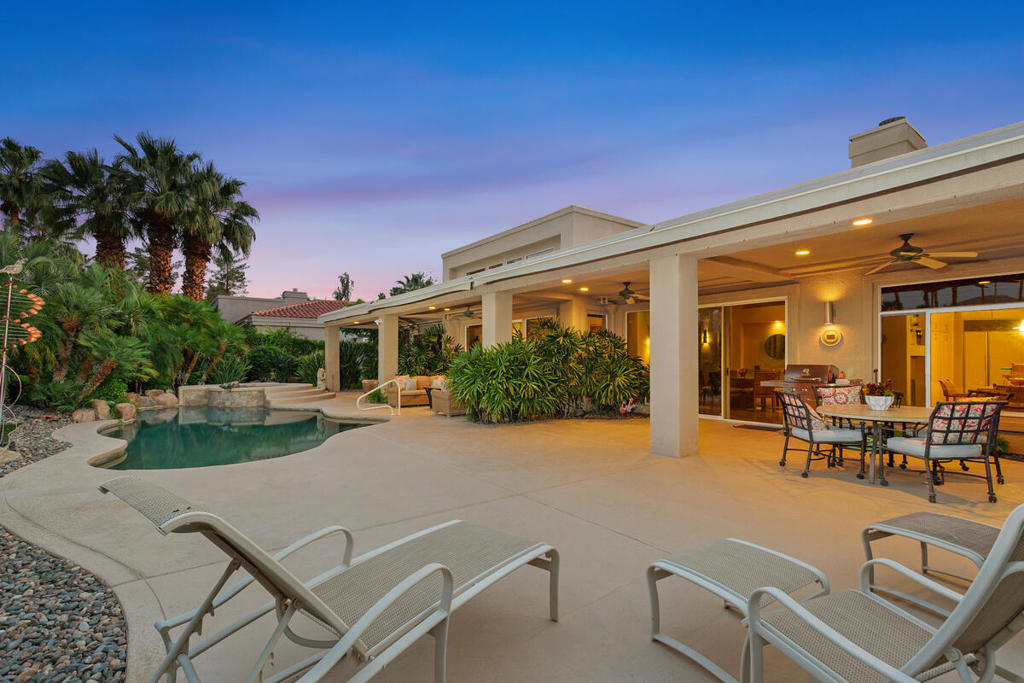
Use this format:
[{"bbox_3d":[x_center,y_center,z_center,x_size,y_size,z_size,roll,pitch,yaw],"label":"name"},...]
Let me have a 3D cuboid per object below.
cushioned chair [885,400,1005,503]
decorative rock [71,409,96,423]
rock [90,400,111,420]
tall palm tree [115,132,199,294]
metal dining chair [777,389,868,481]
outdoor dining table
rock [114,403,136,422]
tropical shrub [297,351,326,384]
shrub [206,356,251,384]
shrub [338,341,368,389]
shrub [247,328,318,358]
[{"bbox_3d":[4.070,1.000,4.340,0.610,0.880,0.720,0,-2,5],"label":"cushioned chair"},{"bbox_3d":[-9.000,1.535,9.550,0.410,0.280,0.360,2,-3,-43],"label":"decorative rock"},{"bbox_3d":[-9.449,1.584,10.450,0.420,0.450,0.380,2,-3,-42],"label":"rock"},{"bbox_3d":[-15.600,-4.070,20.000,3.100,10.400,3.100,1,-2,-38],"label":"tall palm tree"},{"bbox_3d":[3.545,1.063,5.302,0.680,0.900,0.620,-1,-2,7],"label":"metal dining chair"},{"bbox_3d":[4.205,1.140,5.168,1.600,0.730,1.200,1,-3,-26],"label":"outdoor dining table"},{"bbox_3d":[-8.200,1.500,9.650,0.400,0.410,0.380,2,-2,-40],"label":"rock"},{"bbox_3d":[-8.635,1.163,19.600,1.250,1.600,1.250,1,-2,-24],"label":"tropical shrub"},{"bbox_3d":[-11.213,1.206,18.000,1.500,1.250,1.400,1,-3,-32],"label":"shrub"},{"bbox_3d":[-7.200,1.040,20.700,1.400,2.120,1.150,1,-2,-37],"label":"shrub"},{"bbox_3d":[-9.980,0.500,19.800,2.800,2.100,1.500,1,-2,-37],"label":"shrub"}]

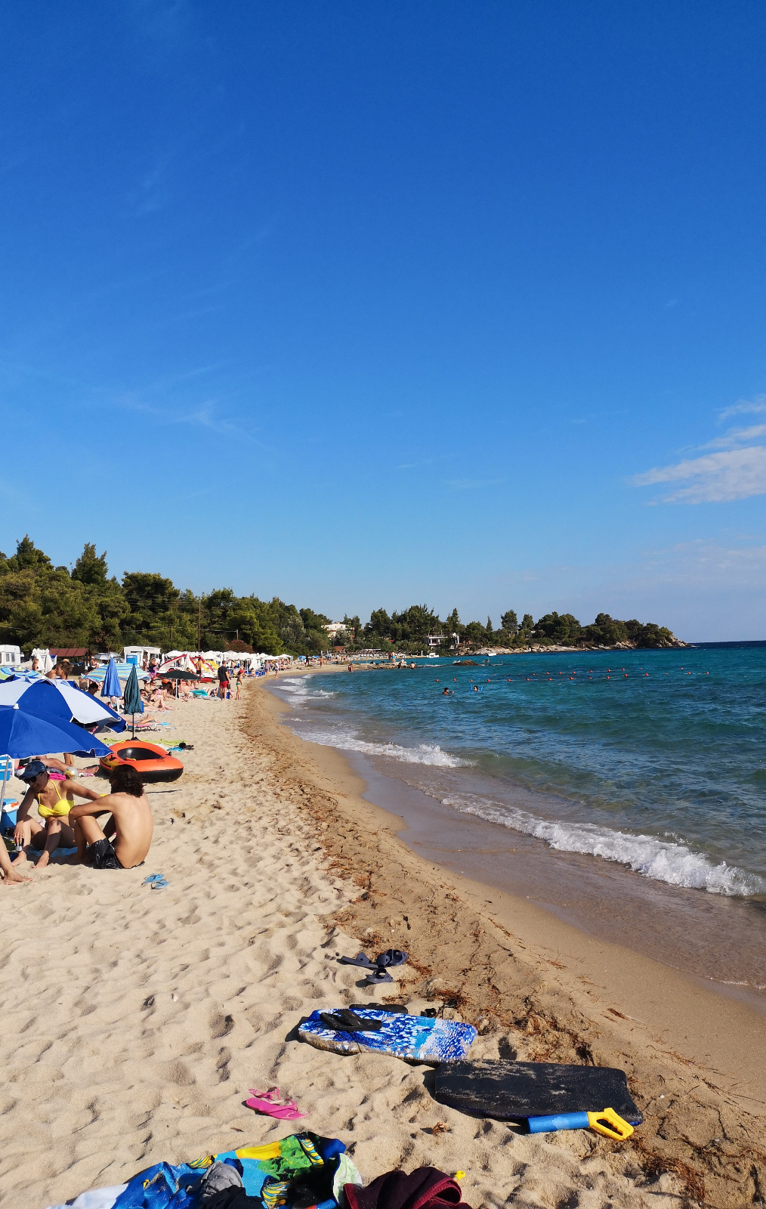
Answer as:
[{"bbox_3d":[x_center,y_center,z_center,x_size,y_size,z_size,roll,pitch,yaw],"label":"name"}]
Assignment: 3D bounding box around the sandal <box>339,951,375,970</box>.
[{"bbox_3d":[-0.127,1.939,5.138,0.250,0.075,0.095,-4,-4,35],"label":"sandal"}]

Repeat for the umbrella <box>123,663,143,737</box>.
[{"bbox_3d":[-5.462,2.111,20.633,0.460,1.680,0.460,-2,-3,0],"label":"umbrella"}]

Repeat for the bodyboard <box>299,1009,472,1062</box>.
[{"bbox_3d":[0.024,1.886,4.132,0.820,0.065,0.410,-3,-3,22],"label":"bodyboard"}]

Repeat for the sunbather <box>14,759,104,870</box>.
[{"bbox_3d":[-2.742,1.745,7.995,0.640,0.800,0.780,-3,-3,14],"label":"sunbather"}]

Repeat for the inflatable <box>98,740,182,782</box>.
[{"bbox_3d":[-3.525,2.262,13.707,1.000,0.420,1.850,-1,-3,-19],"label":"inflatable"}]

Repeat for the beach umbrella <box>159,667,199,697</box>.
[{"bbox_3d":[-9.551,3.690,43.768,1.830,1.410,1.830,-2,-3,0],"label":"beach umbrella"}]

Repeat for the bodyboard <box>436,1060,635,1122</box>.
[{"bbox_3d":[0.573,1.838,3.568,0.770,0.065,0.410,-3,-3,11],"label":"bodyboard"}]

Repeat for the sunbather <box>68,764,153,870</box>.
[{"bbox_3d":[-2.219,1.694,7.646,0.680,0.820,0.450,-4,-3,29],"label":"sunbather"}]

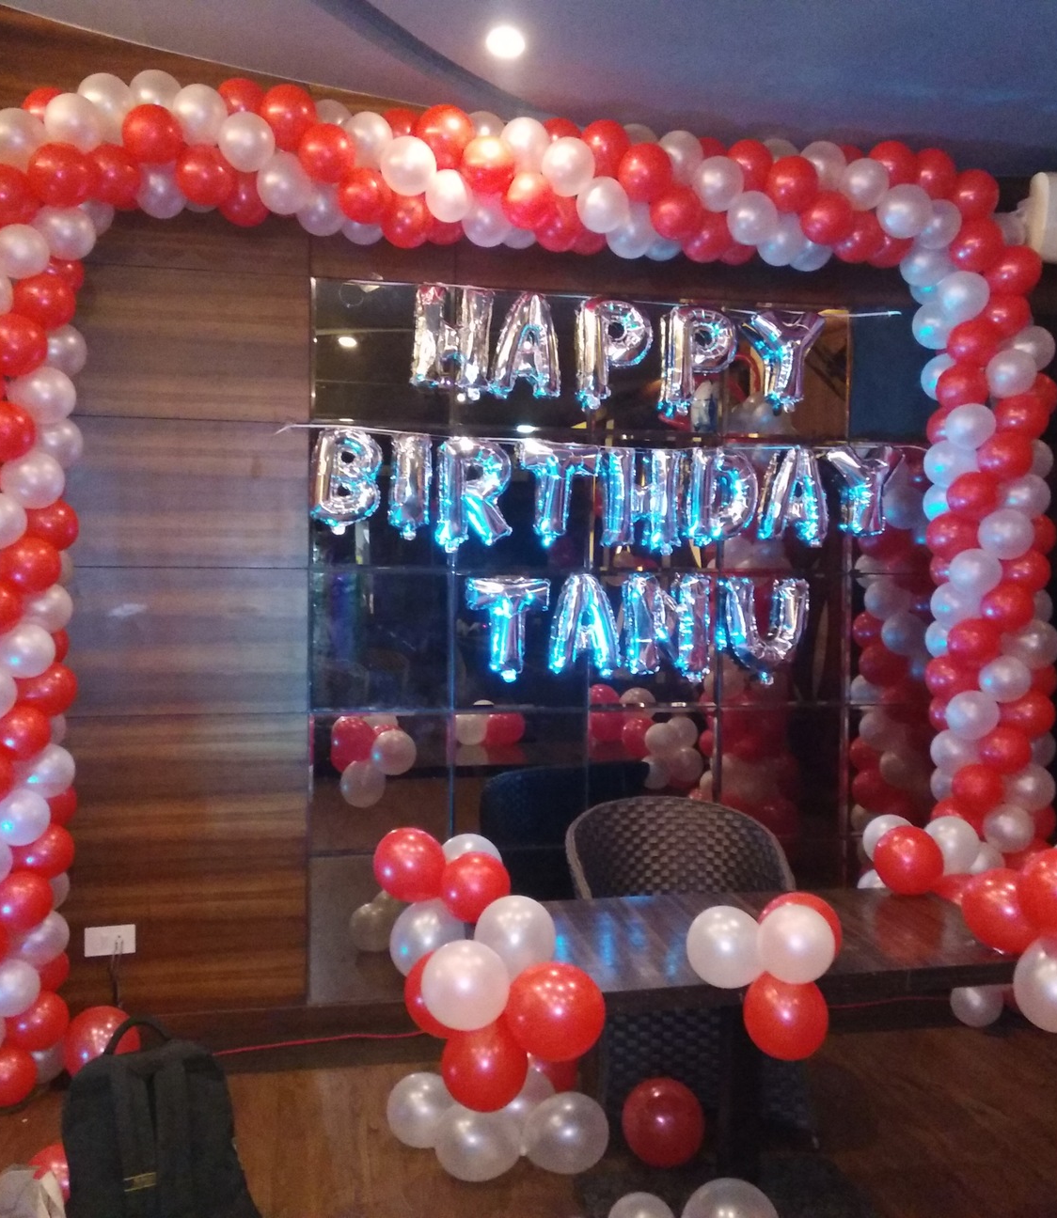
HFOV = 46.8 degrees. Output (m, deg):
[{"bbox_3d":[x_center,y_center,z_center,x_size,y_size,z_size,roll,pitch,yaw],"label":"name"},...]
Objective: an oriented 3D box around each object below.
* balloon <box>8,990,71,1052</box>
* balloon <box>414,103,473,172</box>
[{"bbox_3d":[-1.374,1.158,3.430,0.160,0.165,0.165,0,2,-11],"label":"balloon"},{"bbox_3d":[-0.236,-1.319,3.414,0.165,0.165,0.165,0,0,-12],"label":"balloon"}]

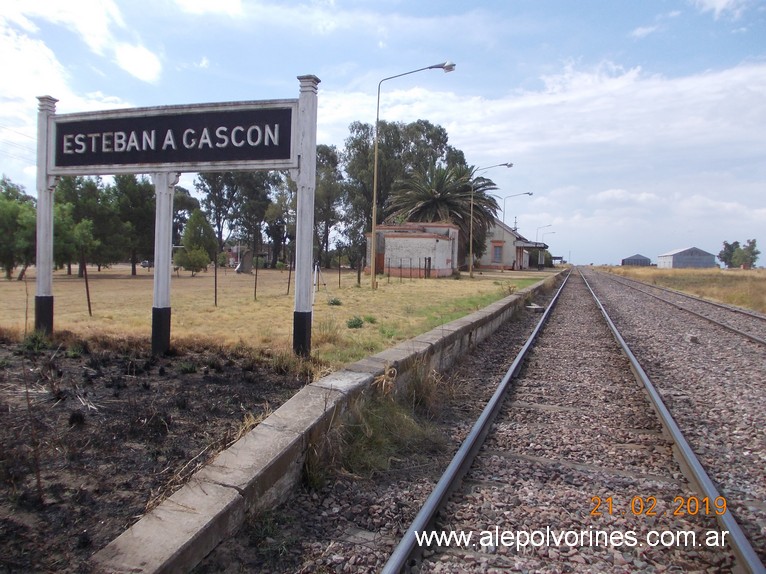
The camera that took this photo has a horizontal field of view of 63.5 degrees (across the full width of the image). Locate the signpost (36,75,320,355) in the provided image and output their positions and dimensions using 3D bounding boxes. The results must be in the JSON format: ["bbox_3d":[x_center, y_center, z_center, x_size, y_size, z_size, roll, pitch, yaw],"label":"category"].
[{"bbox_3d":[-2.790,-0.851,7.982,4.136,3.376,0.218,2,3,18],"label":"signpost"}]

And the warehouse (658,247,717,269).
[{"bbox_3d":[85.326,-7.281,175.426,10.027,7.038,30.000,2,3,17],"label":"warehouse"}]

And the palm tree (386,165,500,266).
[{"bbox_3d":[5.776,-6.487,58.746,10.600,10.203,10.600,2,3,17],"label":"palm tree"}]

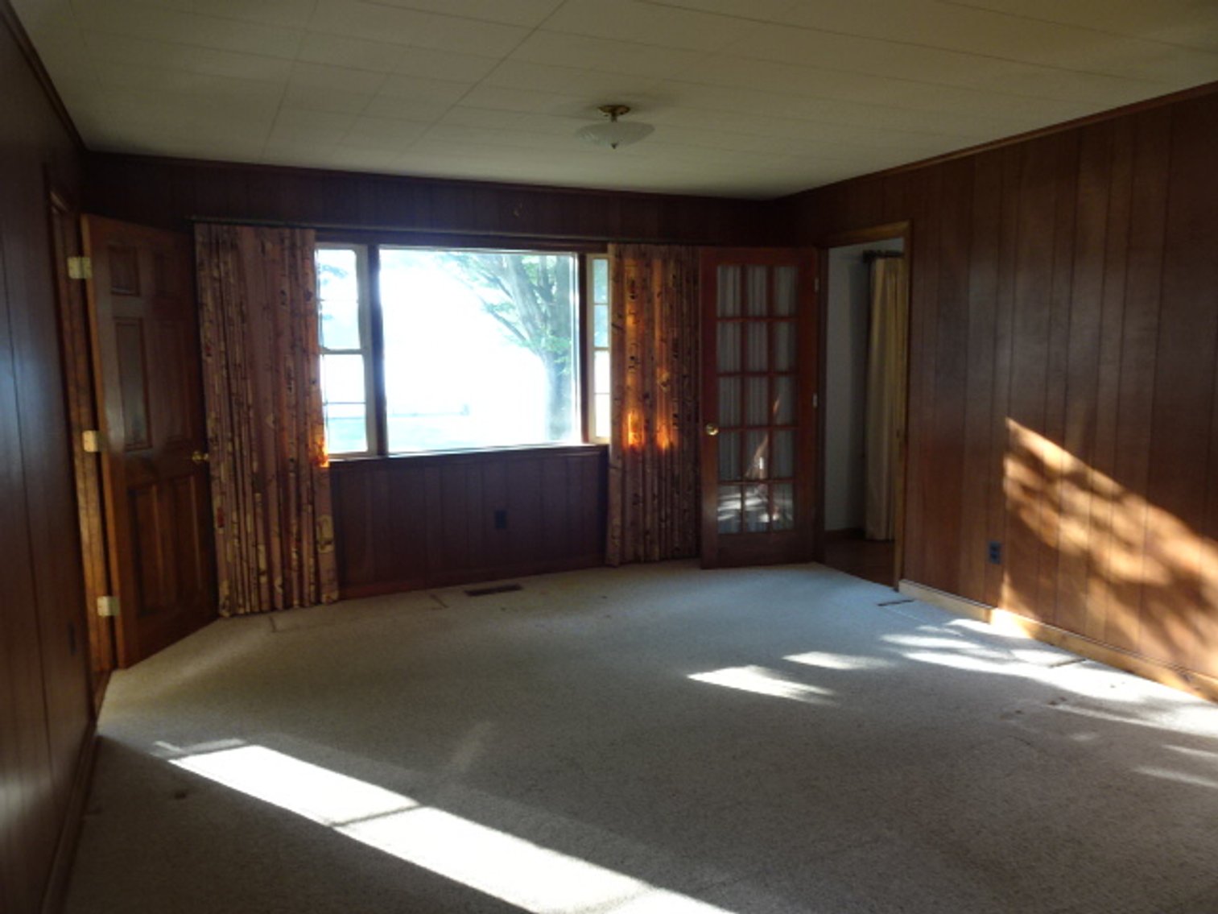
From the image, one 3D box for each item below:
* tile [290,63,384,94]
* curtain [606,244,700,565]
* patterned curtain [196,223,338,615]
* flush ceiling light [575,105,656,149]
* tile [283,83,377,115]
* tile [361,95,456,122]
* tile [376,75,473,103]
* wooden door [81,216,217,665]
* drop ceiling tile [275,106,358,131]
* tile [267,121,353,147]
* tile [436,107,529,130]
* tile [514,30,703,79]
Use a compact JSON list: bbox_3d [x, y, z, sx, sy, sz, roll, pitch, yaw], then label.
[{"bbox_3d":[-0.961,-1.344,2.989,0.308,0.020,0.308,-4,8,-25],"label":"tile"},{"bbox_3d":[0.307,-0.318,5.468,0.710,2.040,0.120,-5,8,-26],"label":"curtain"},{"bbox_3d":[-1.850,-0.185,4.572,0.620,2.060,0.100,-4,8,-25],"label":"patterned curtain"},{"bbox_3d":[0.027,-1.349,3.471,0.320,0.165,0.320,-1,7,0],"label":"flush ceiling light"},{"bbox_3d":[-1.101,-1.394,3.293,0.305,0.018,0.305,-5,8,-26],"label":"tile"},{"bbox_3d":[-0.805,-1.399,3.384,0.308,0.020,0.308,-4,8,-25],"label":"tile"},{"bbox_3d":[-0.695,-1.385,3.174,0.305,0.018,0.305,-5,8,-26],"label":"tile"},{"bbox_3d":[-2.175,-0.085,4.065,0.040,2.015,0.710,1,8,9],"label":"wooden door"},{"bbox_3d":[-1.232,-1.426,3.561,0.305,0.018,0.305,-5,8,-26],"label":"drop ceiling tile"},{"bbox_3d":[-1.339,-1.446,3.774,0.308,0.020,0.308,-4,8,-25],"label":"tile"},{"bbox_3d":[-0.541,-1.441,3.579,0.305,0.018,0.305,-5,8,-26],"label":"tile"},{"bbox_3d":[-0.002,-1.353,2.835,0.610,0.018,0.305,-5,8,-26],"label":"tile"}]

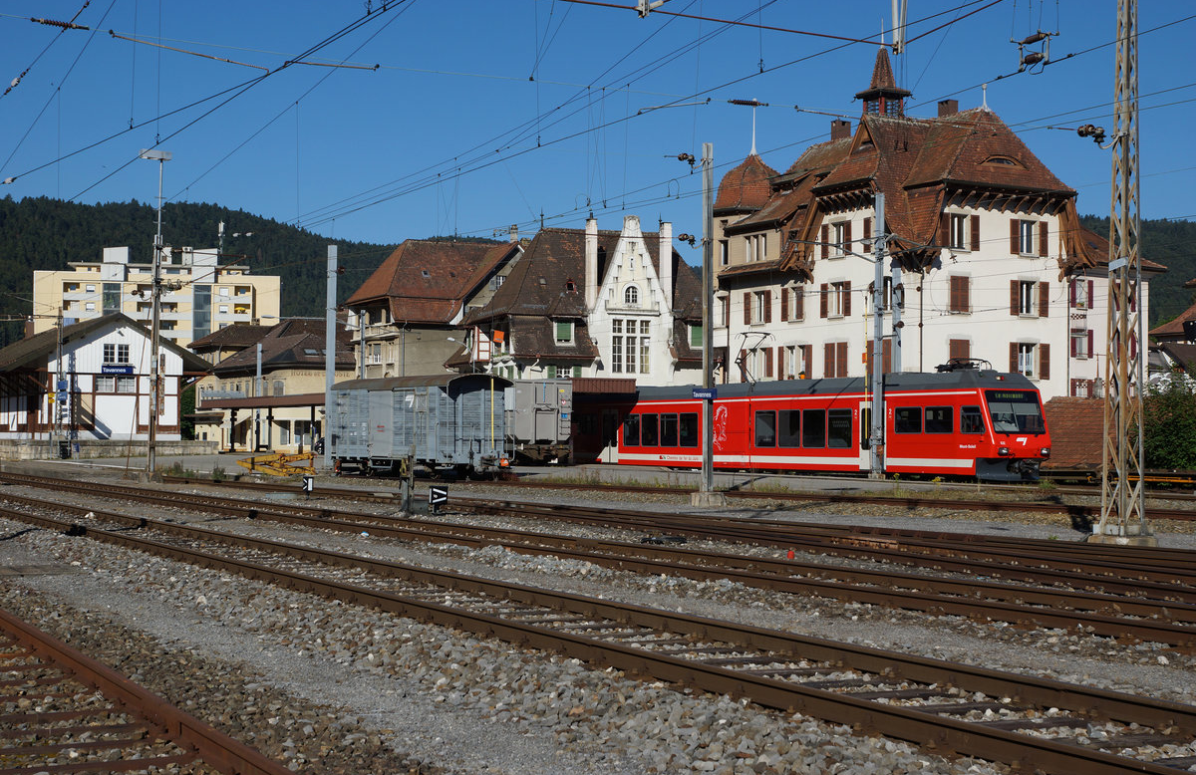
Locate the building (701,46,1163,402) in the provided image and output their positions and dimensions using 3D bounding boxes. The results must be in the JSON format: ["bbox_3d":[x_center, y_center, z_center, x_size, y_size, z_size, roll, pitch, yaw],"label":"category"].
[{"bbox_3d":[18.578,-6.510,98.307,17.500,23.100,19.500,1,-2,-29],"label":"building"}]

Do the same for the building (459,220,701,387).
[{"bbox_3d":[0.210,-2.683,111.695,16.000,15.600,11.500,1,-2,-20],"label":"building"}]

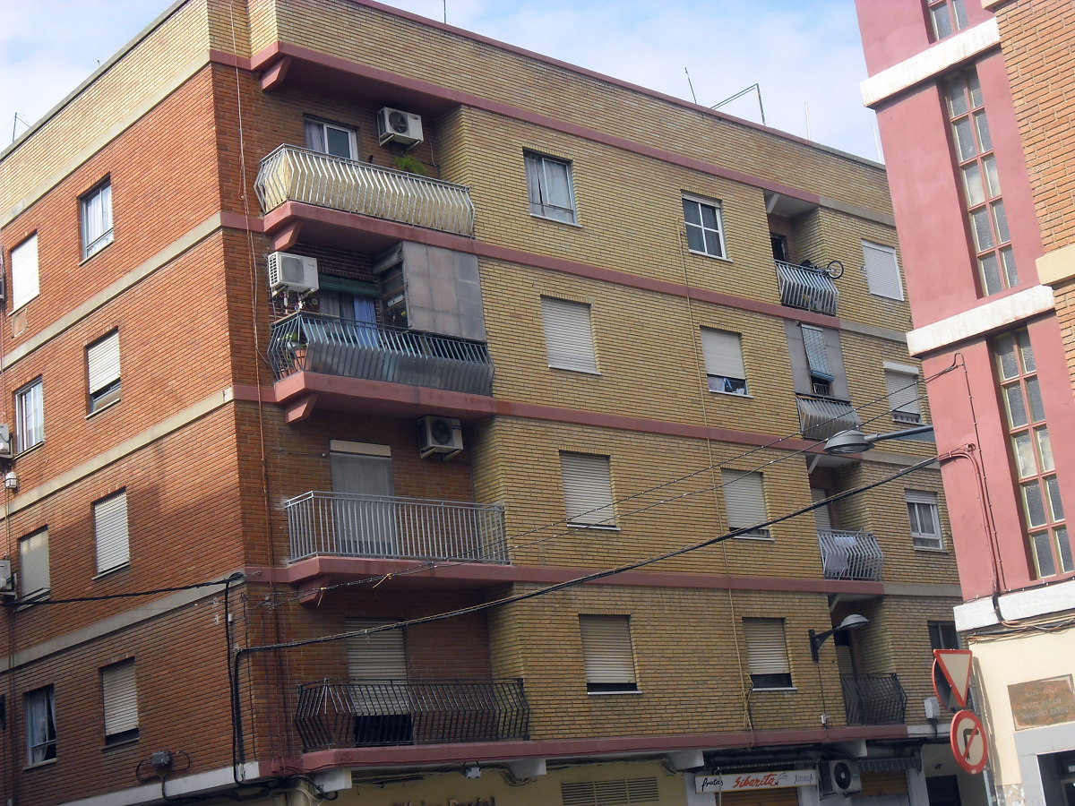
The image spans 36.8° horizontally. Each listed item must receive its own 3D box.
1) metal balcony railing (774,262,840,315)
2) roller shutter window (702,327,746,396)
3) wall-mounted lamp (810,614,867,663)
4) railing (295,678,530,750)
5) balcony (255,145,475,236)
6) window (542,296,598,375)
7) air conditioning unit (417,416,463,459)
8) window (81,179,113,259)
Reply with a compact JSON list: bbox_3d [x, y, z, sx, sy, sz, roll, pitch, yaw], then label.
[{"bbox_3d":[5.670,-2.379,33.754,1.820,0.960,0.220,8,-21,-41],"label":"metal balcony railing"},{"bbox_3d":[3.653,-0.789,31.597,1.209,1.330,0.130,7,-21,-41],"label":"roller shutter window"},{"bbox_3d":[5.758,4.452,30.579,0.293,0.751,1.277,7,-21,-41],"label":"wall-mounted lamp"},{"bbox_3d":[-1.925,4.893,25.335,3.970,1.060,1.030,8,-21,-41],"label":"railing"},{"bbox_3d":[-2.812,-3.311,26.915,3.978,1.131,0.897,7,-21,-41],"label":"balcony"},{"bbox_3d":[0.553,-1.197,28.841,1.219,1.342,0.130,7,-21,-41],"label":"window"},{"bbox_3d":[-1.660,0.541,27.646,0.720,0.550,0.290,8,-21,-41],"label":"air conditioning unit"},{"bbox_3d":[-8.018,-3.372,29.604,0.150,1.290,1.250,8,-21,-42],"label":"window"}]

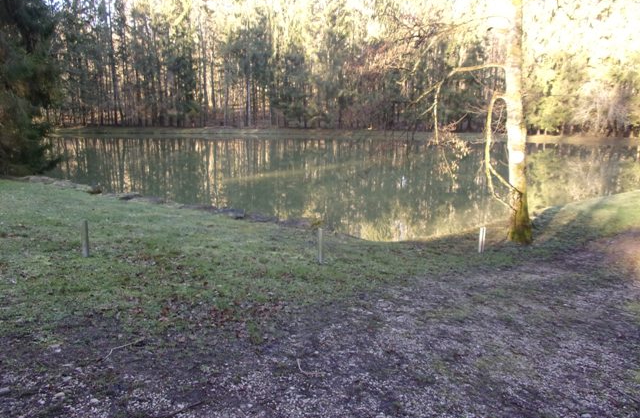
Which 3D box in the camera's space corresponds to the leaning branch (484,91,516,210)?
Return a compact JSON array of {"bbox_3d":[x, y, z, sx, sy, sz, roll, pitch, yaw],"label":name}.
[{"bbox_3d":[2.548,-0.816,6.506,0.400,1.630,0.280,3,11,10],"label":"leaning branch"}]

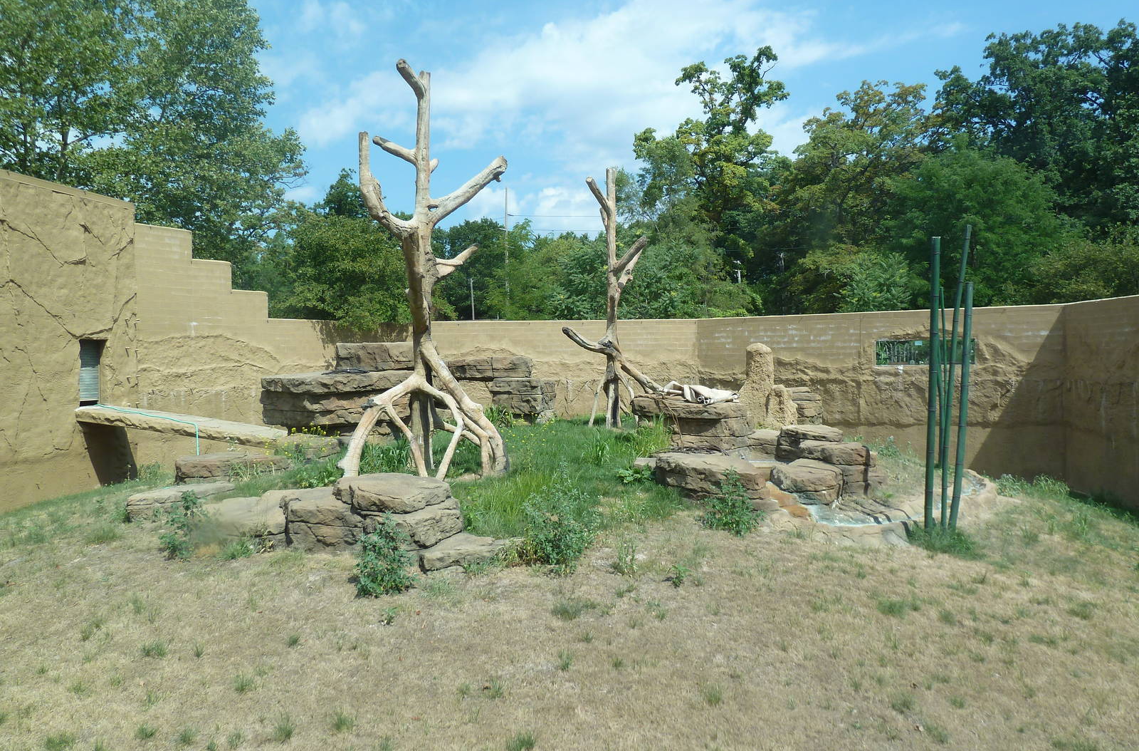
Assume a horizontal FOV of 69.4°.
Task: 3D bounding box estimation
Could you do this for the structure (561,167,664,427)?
[{"bbox_3d":[1.259,-2.120,24.000,2.900,7.600,2.500,0,0,0],"label":"structure"}]

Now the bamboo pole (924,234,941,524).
[{"bbox_3d":[4.107,0.091,9.300,0.093,3.310,0.093,1,0,0],"label":"bamboo pole"}]

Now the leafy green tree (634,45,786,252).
[{"bbox_3d":[8.230,-8.500,48.000,8.900,20.500,8.500,0,0,0],"label":"leafy green tree"}]

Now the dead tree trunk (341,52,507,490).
[{"bbox_3d":[-2.491,-1.720,14.000,2.850,6.950,2.500,0,0,0],"label":"dead tree trunk"}]

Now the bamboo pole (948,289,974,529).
[{"bbox_3d":[4.444,0.352,9.300,0.100,2.800,0.090,3,0,0],"label":"bamboo pole"}]

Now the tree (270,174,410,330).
[{"bbox_3d":[-8.389,-2.500,30.000,5.000,9.300,5.000,0,0,0],"label":"tree"}]

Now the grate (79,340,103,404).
[{"bbox_3d":[-11.804,-0.088,20.300,0.100,1.600,0.780,0,0,14],"label":"grate"}]

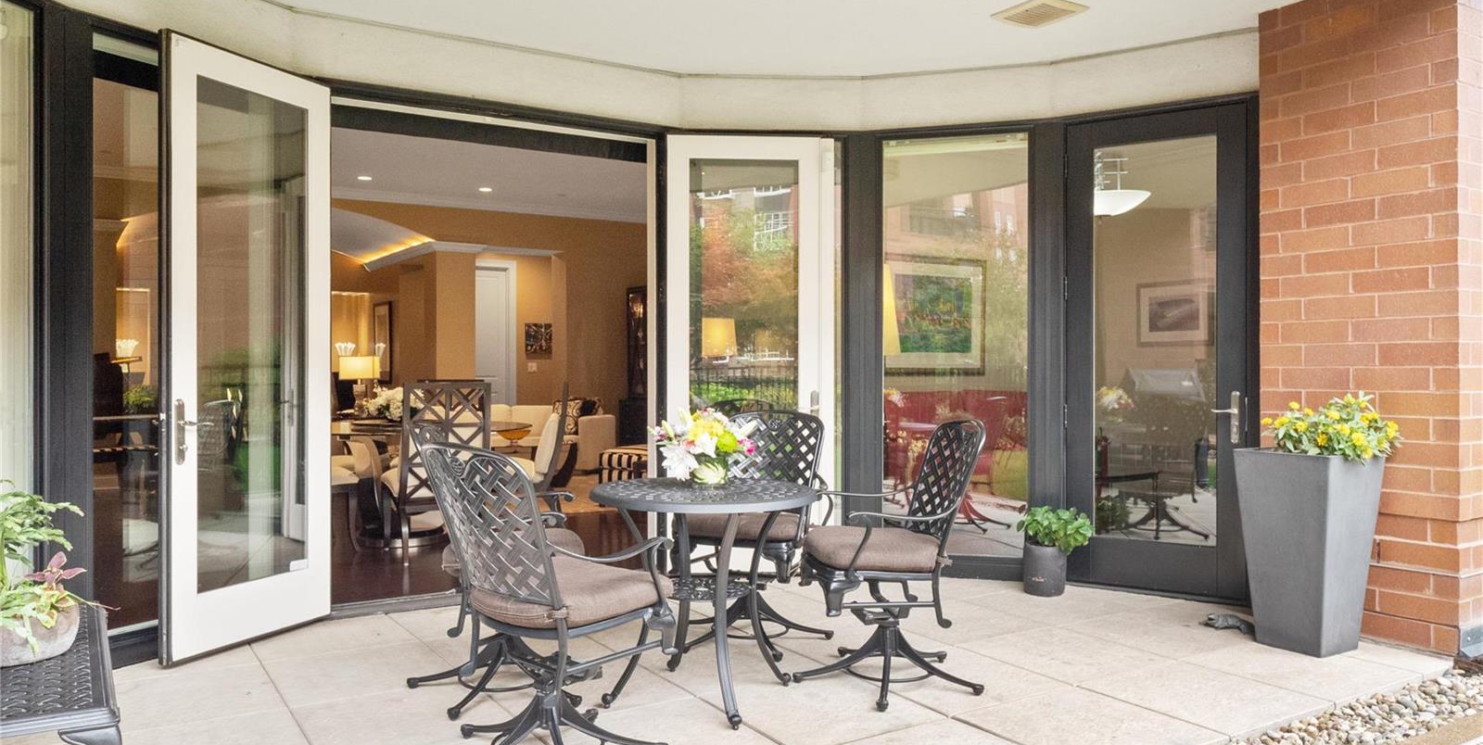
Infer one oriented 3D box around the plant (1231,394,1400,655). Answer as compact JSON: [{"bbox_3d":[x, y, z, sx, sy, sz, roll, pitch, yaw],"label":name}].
[{"bbox_3d":[2.365,0.610,4.420,0.470,1.040,0.470,0,0,-32],"label":"plant"}]

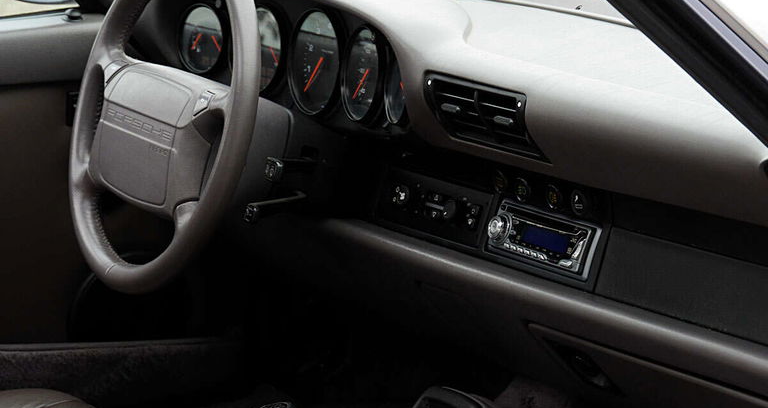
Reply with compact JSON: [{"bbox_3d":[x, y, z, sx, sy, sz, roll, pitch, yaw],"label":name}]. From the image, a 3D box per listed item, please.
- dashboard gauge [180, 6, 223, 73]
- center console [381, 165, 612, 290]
[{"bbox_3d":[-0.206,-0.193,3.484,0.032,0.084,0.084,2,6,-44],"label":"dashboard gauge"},{"bbox_3d":[0.130,0.014,3.094,0.070,0.095,0.440,15,1,-31],"label":"center console"}]

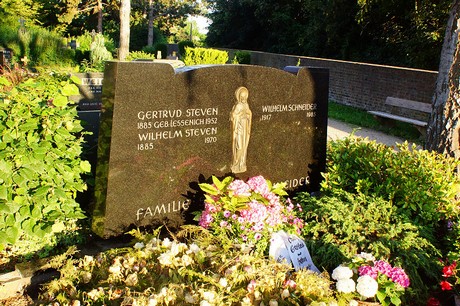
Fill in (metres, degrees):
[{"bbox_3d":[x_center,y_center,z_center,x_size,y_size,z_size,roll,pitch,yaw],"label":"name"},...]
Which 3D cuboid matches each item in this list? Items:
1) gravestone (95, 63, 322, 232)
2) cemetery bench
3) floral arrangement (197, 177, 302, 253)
[{"bbox_3d":[0.020,-0.114,3.598,2.123,1.053,0.148,-7,15,-42],"label":"gravestone"},{"bbox_3d":[3.985,-0.769,11.330,0.580,0.800,1.660,-4,16,-33],"label":"cemetery bench"},{"bbox_3d":[0.128,0.378,3.109,0.560,0.410,0.420,-2,15,-28],"label":"floral arrangement"}]

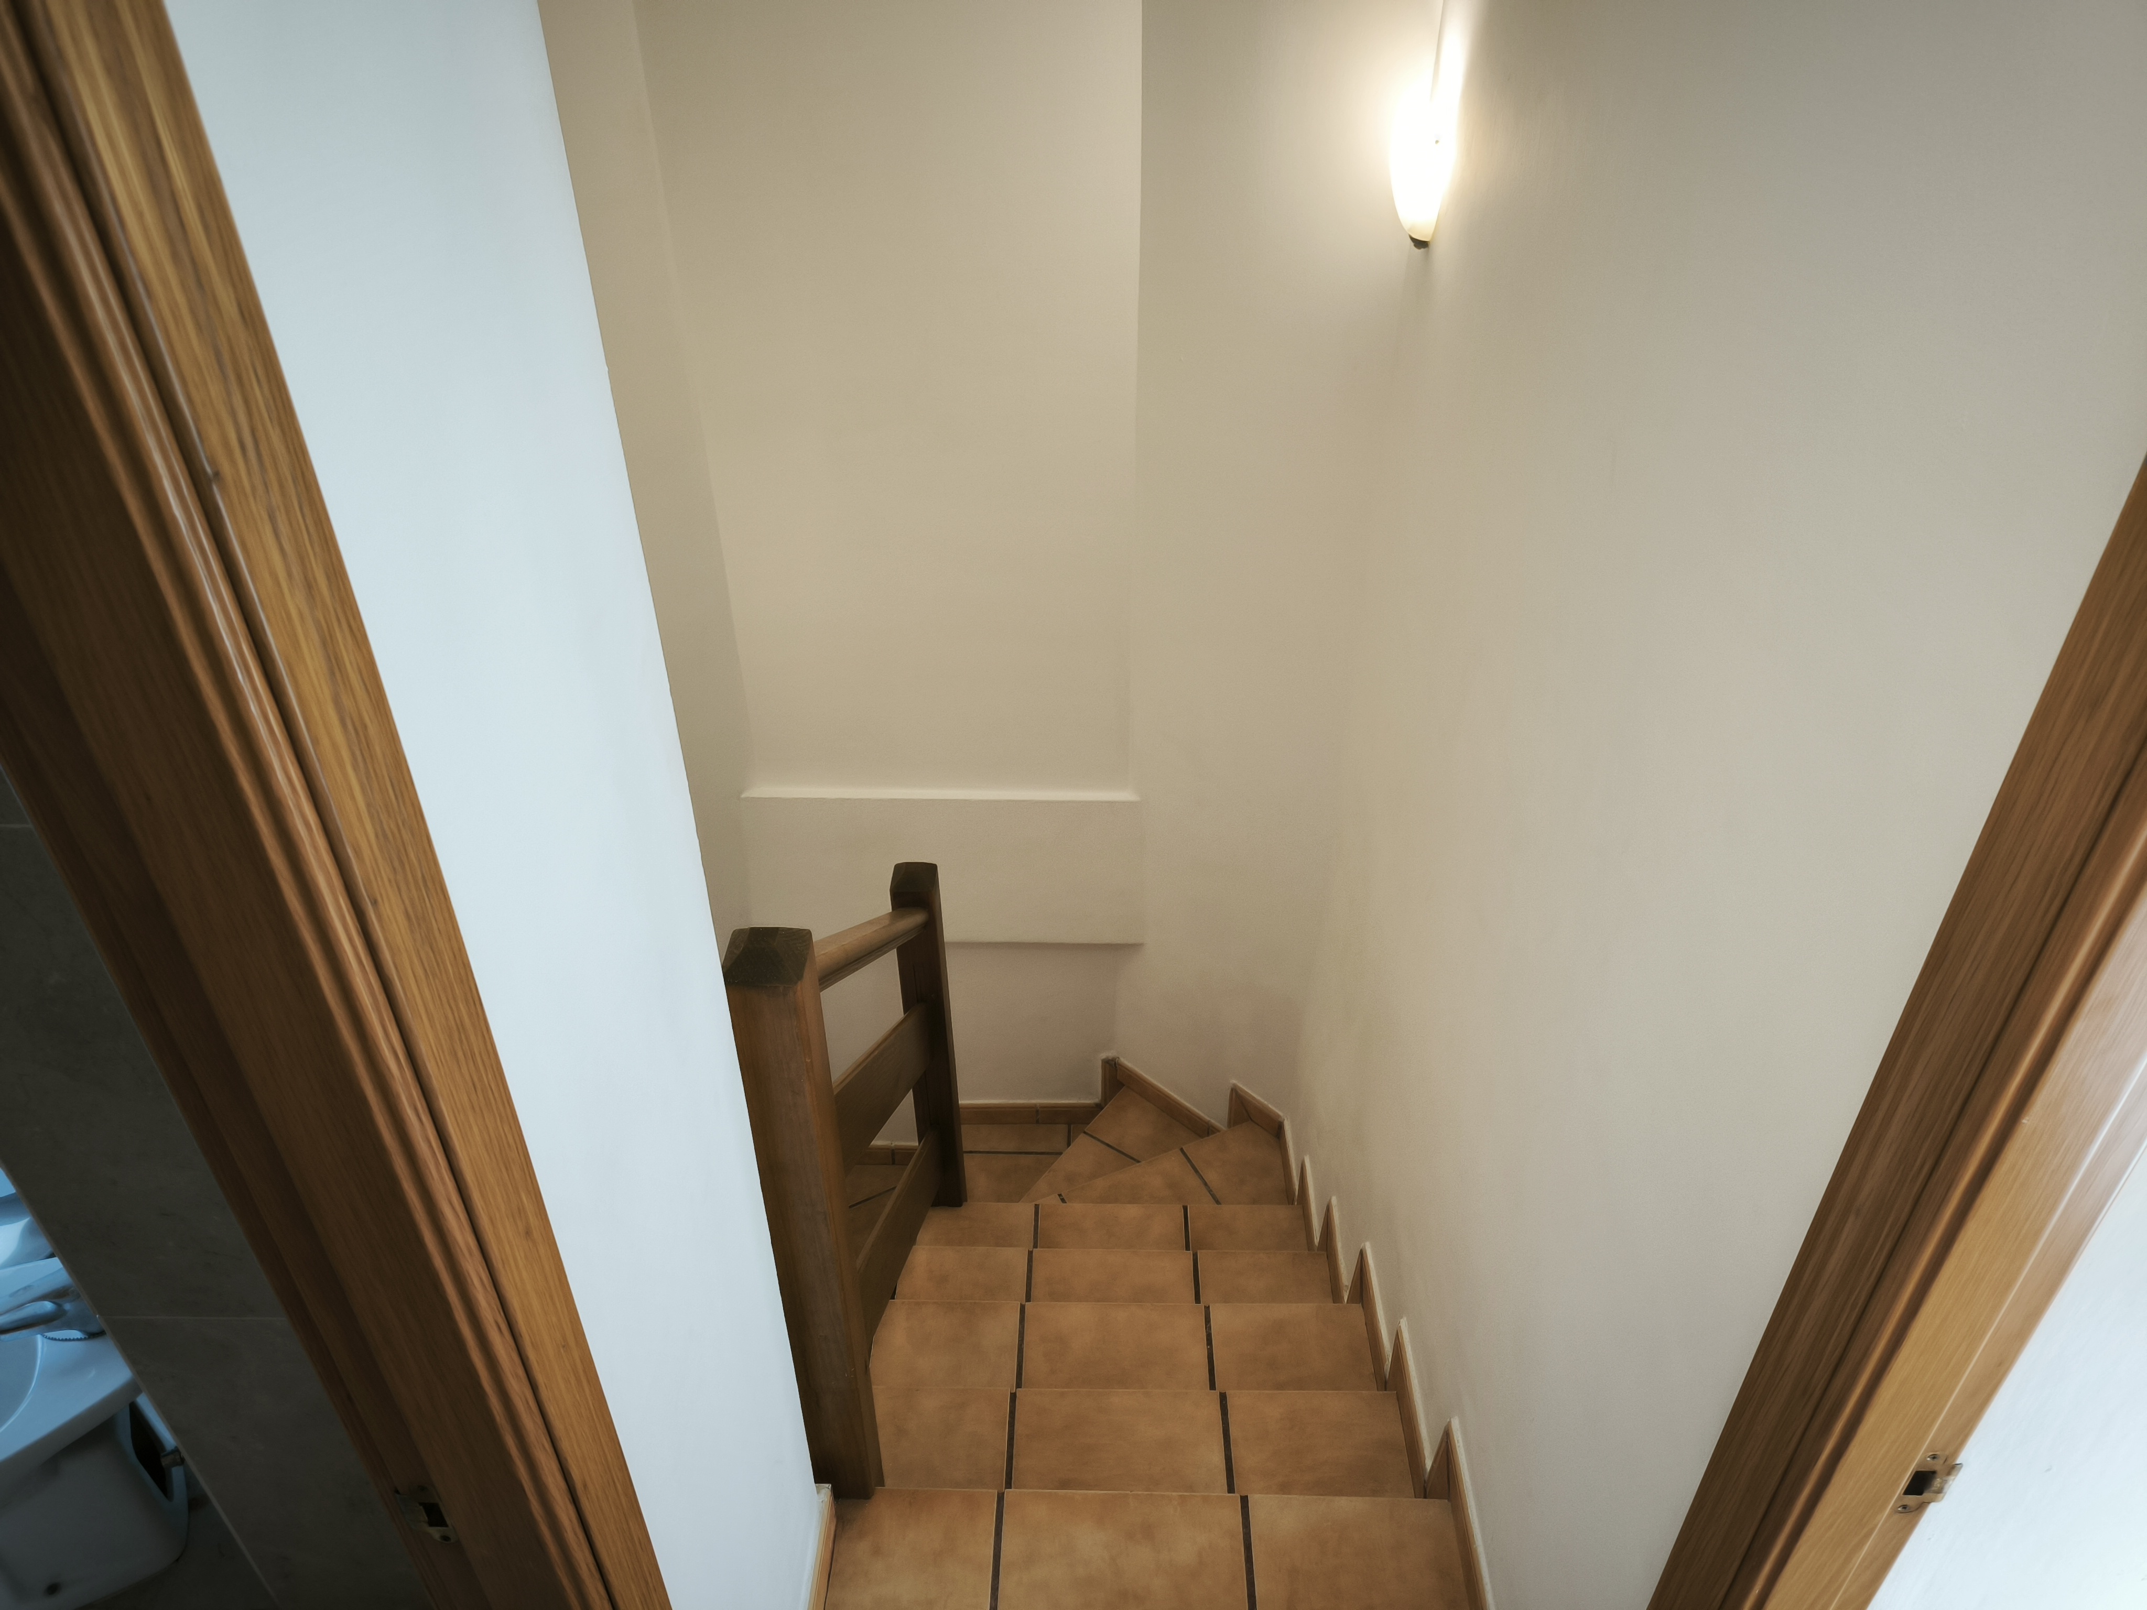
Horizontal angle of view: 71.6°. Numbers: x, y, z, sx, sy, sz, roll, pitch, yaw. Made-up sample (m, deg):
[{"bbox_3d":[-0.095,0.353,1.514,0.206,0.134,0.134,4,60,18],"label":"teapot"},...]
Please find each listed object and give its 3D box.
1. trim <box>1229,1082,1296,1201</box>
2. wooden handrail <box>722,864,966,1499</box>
[{"bbox_3d":[0.474,0.889,3.712,0.141,0.164,0.385,0,36,1],"label":"trim"},{"bbox_3d":[-0.304,0.526,2.474,0.089,1.752,1.196,0,36,1],"label":"wooden handrail"}]

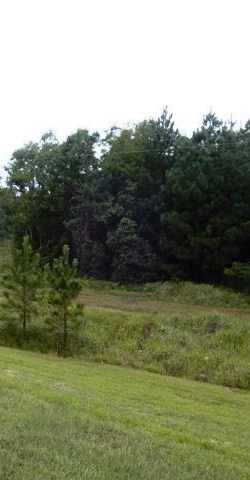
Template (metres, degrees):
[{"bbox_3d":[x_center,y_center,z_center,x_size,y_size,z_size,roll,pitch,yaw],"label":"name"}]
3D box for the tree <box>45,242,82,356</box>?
[{"bbox_3d":[-1.720,1.690,12.600,1.070,3.100,1.070,0,0,0],"label":"tree"}]

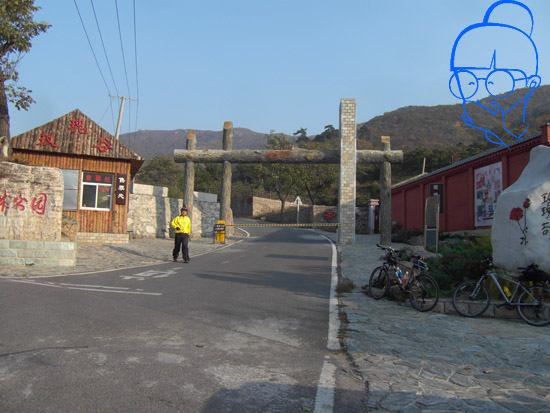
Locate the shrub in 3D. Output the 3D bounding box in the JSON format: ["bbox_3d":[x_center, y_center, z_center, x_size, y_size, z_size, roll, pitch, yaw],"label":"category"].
[{"bbox_3d":[3.930,1.250,9.500,1.400,1.100,1.250,1,-5,6],"label":"shrub"}]

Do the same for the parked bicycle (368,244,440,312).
[{"bbox_3d":[2.430,1.360,8.430,0.600,1.050,1.740,4,-1,-33],"label":"parked bicycle"}]

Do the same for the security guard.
[{"bbox_3d":[-2.950,0.875,13.900,0.620,1.740,0.400,2,-5,-14],"label":"security guard"}]

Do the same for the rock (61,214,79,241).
[{"bbox_3d":[-7.300,0.780,15.600,0.950,1.000,0.750,3,-5,-23],"label":"rock"}]

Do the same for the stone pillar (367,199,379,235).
[{"bbox_3d":[5.700,0.580,26.000,0.550,2.100,0.550,1,-5,1],"label":"stone pillar"}]

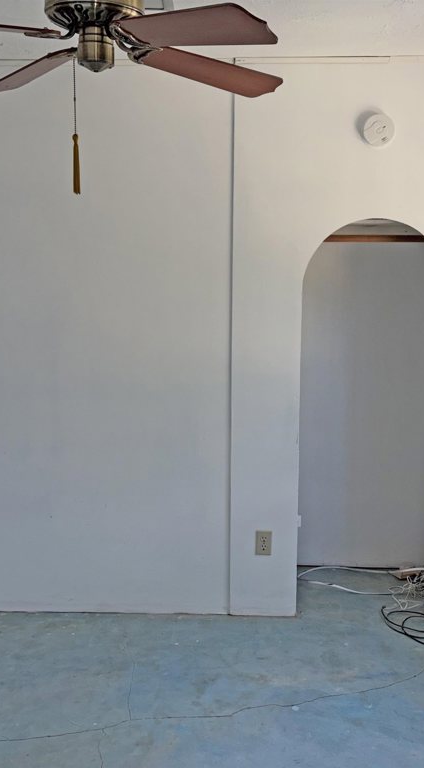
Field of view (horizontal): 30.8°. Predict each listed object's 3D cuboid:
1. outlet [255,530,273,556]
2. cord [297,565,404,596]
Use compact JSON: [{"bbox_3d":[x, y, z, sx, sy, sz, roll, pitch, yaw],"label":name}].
[{"bbox_3d":[0.235,0.723,3.479,0.072,0.115,0.010,1,9,2],"label":"outlet"},{"bbox_3d":[0.714,1.001,3.957,0.550,0.030,0.350,1,9,2],"label":"cord"}]

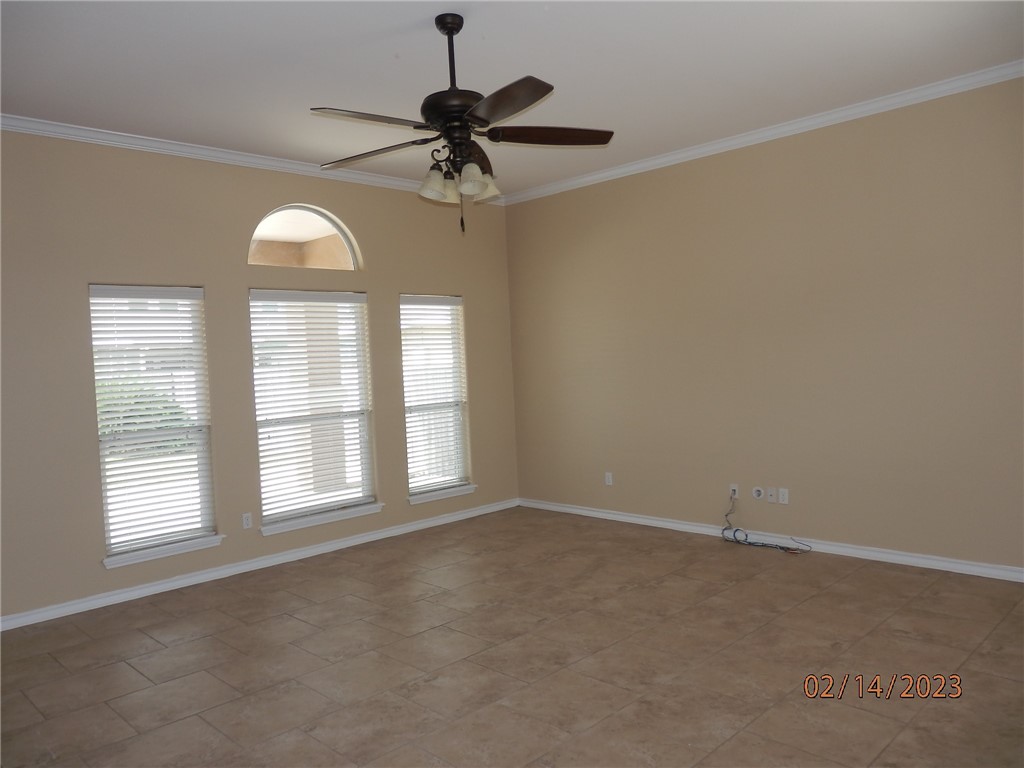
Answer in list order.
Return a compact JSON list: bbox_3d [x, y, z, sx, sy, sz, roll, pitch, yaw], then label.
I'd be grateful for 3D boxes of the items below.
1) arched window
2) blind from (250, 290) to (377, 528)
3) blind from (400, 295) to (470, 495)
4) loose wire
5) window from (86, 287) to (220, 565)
[{"bbox_3d":[-1.667,-1.175,5.934,0.100,0.500,1.030,-1,3,45],"label":"arched window"},{"bbox_3d":[-1.589,0.148,5.956,0.065,1.773,1.031,-1,3,45],"label":"blind"},{"bbox_3d":[-0.717,0.088,6.828,0.065,1.788,0.734,-1,3,45],"label":"blind"},{"bbox_3d":[1.888,1.058,5.639,0.720,0.340,0.140,-1,3,45],"label":"loose wire"},{"bbox_3d":[-2.458,0.223,5.087,0.065,1.781,0.725,-1,3,45],"label":"window"}]

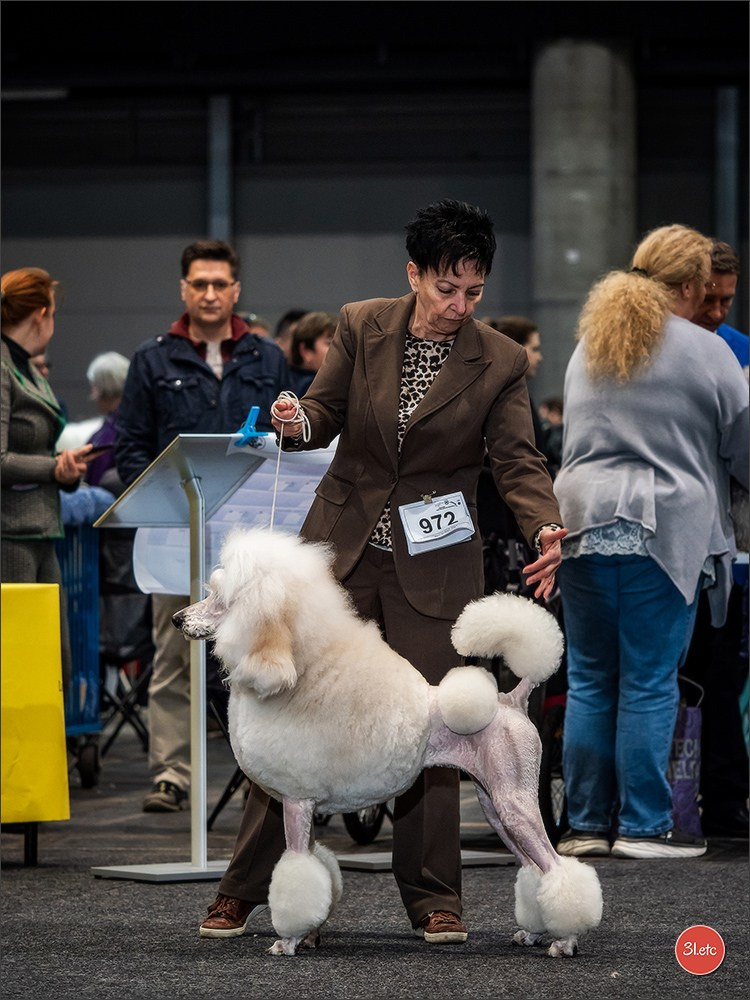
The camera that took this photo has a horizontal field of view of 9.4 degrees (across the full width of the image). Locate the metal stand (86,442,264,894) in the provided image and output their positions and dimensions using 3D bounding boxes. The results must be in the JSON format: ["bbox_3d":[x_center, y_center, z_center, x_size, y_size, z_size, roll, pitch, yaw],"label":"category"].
[{"bbox_3d":[-0.459,0.392,11.450,0.420,1.110,0.390,0,0,-35],"label":"metal stand"}]

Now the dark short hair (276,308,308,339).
[{"bbox_3d":[-0.297,-0.661,17.500,0.170,0.160,0.200,0,0,-33],"label":"dark short hair"}]

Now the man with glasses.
[{"bbox_3d":[-0.532,0.079,14.150,0.540,1.780,0.360,0,0,-2],"label":"man with glasses"}]

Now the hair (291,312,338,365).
[{"bbox_3d":[-0.205,-0.566,16.000,0.210,0.190,0.180,0,0,37],"label":"hair"}]

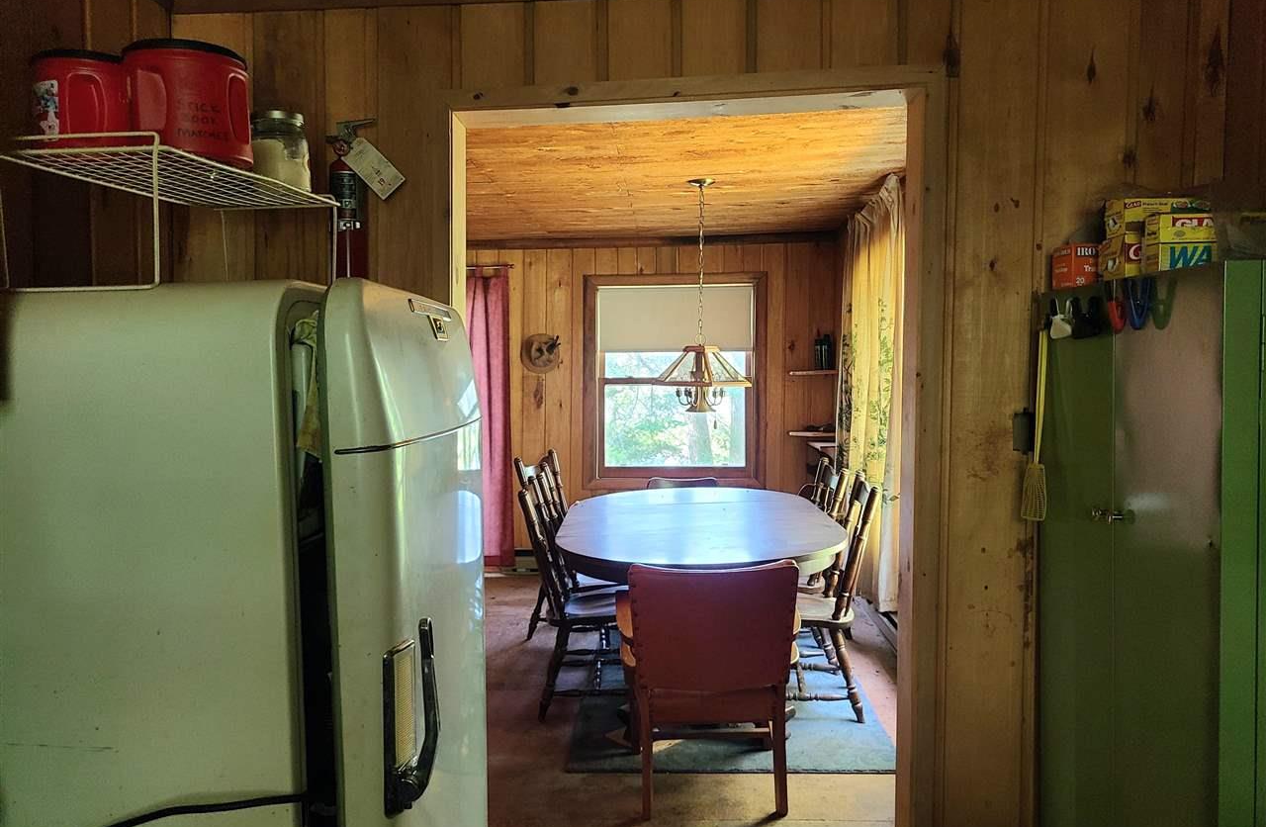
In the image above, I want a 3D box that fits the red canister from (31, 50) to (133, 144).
[{"bbox_3d":[-0.750,-0.410,1.298,0.120,0.132,0.120,-2,4,-30],"label":"red canister"}]

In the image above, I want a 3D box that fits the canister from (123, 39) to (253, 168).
[{"bbox_3d":[-0.612,-0.416,1.312,0.158,0.148,0.158,-1,4,-25],"label":"canister"}]

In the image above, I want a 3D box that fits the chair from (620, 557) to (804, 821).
[{"bbox_3d":[0.263,0.883,3.385,0.610,0.840,0.590,0,4,-1],"label":"chair"}]

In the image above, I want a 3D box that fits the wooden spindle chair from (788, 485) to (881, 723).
[{"bbox_3d":[0.760,0.773,4.159,0.540,0.967,0.460,0,4,2],"label":"wooden spindle chair"}]

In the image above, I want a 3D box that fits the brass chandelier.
[{"bbox_3d":[0.305,-0.523,4.275,0.410,1.052,0.430,0,4,-5],"label":"brass chandelier"}]

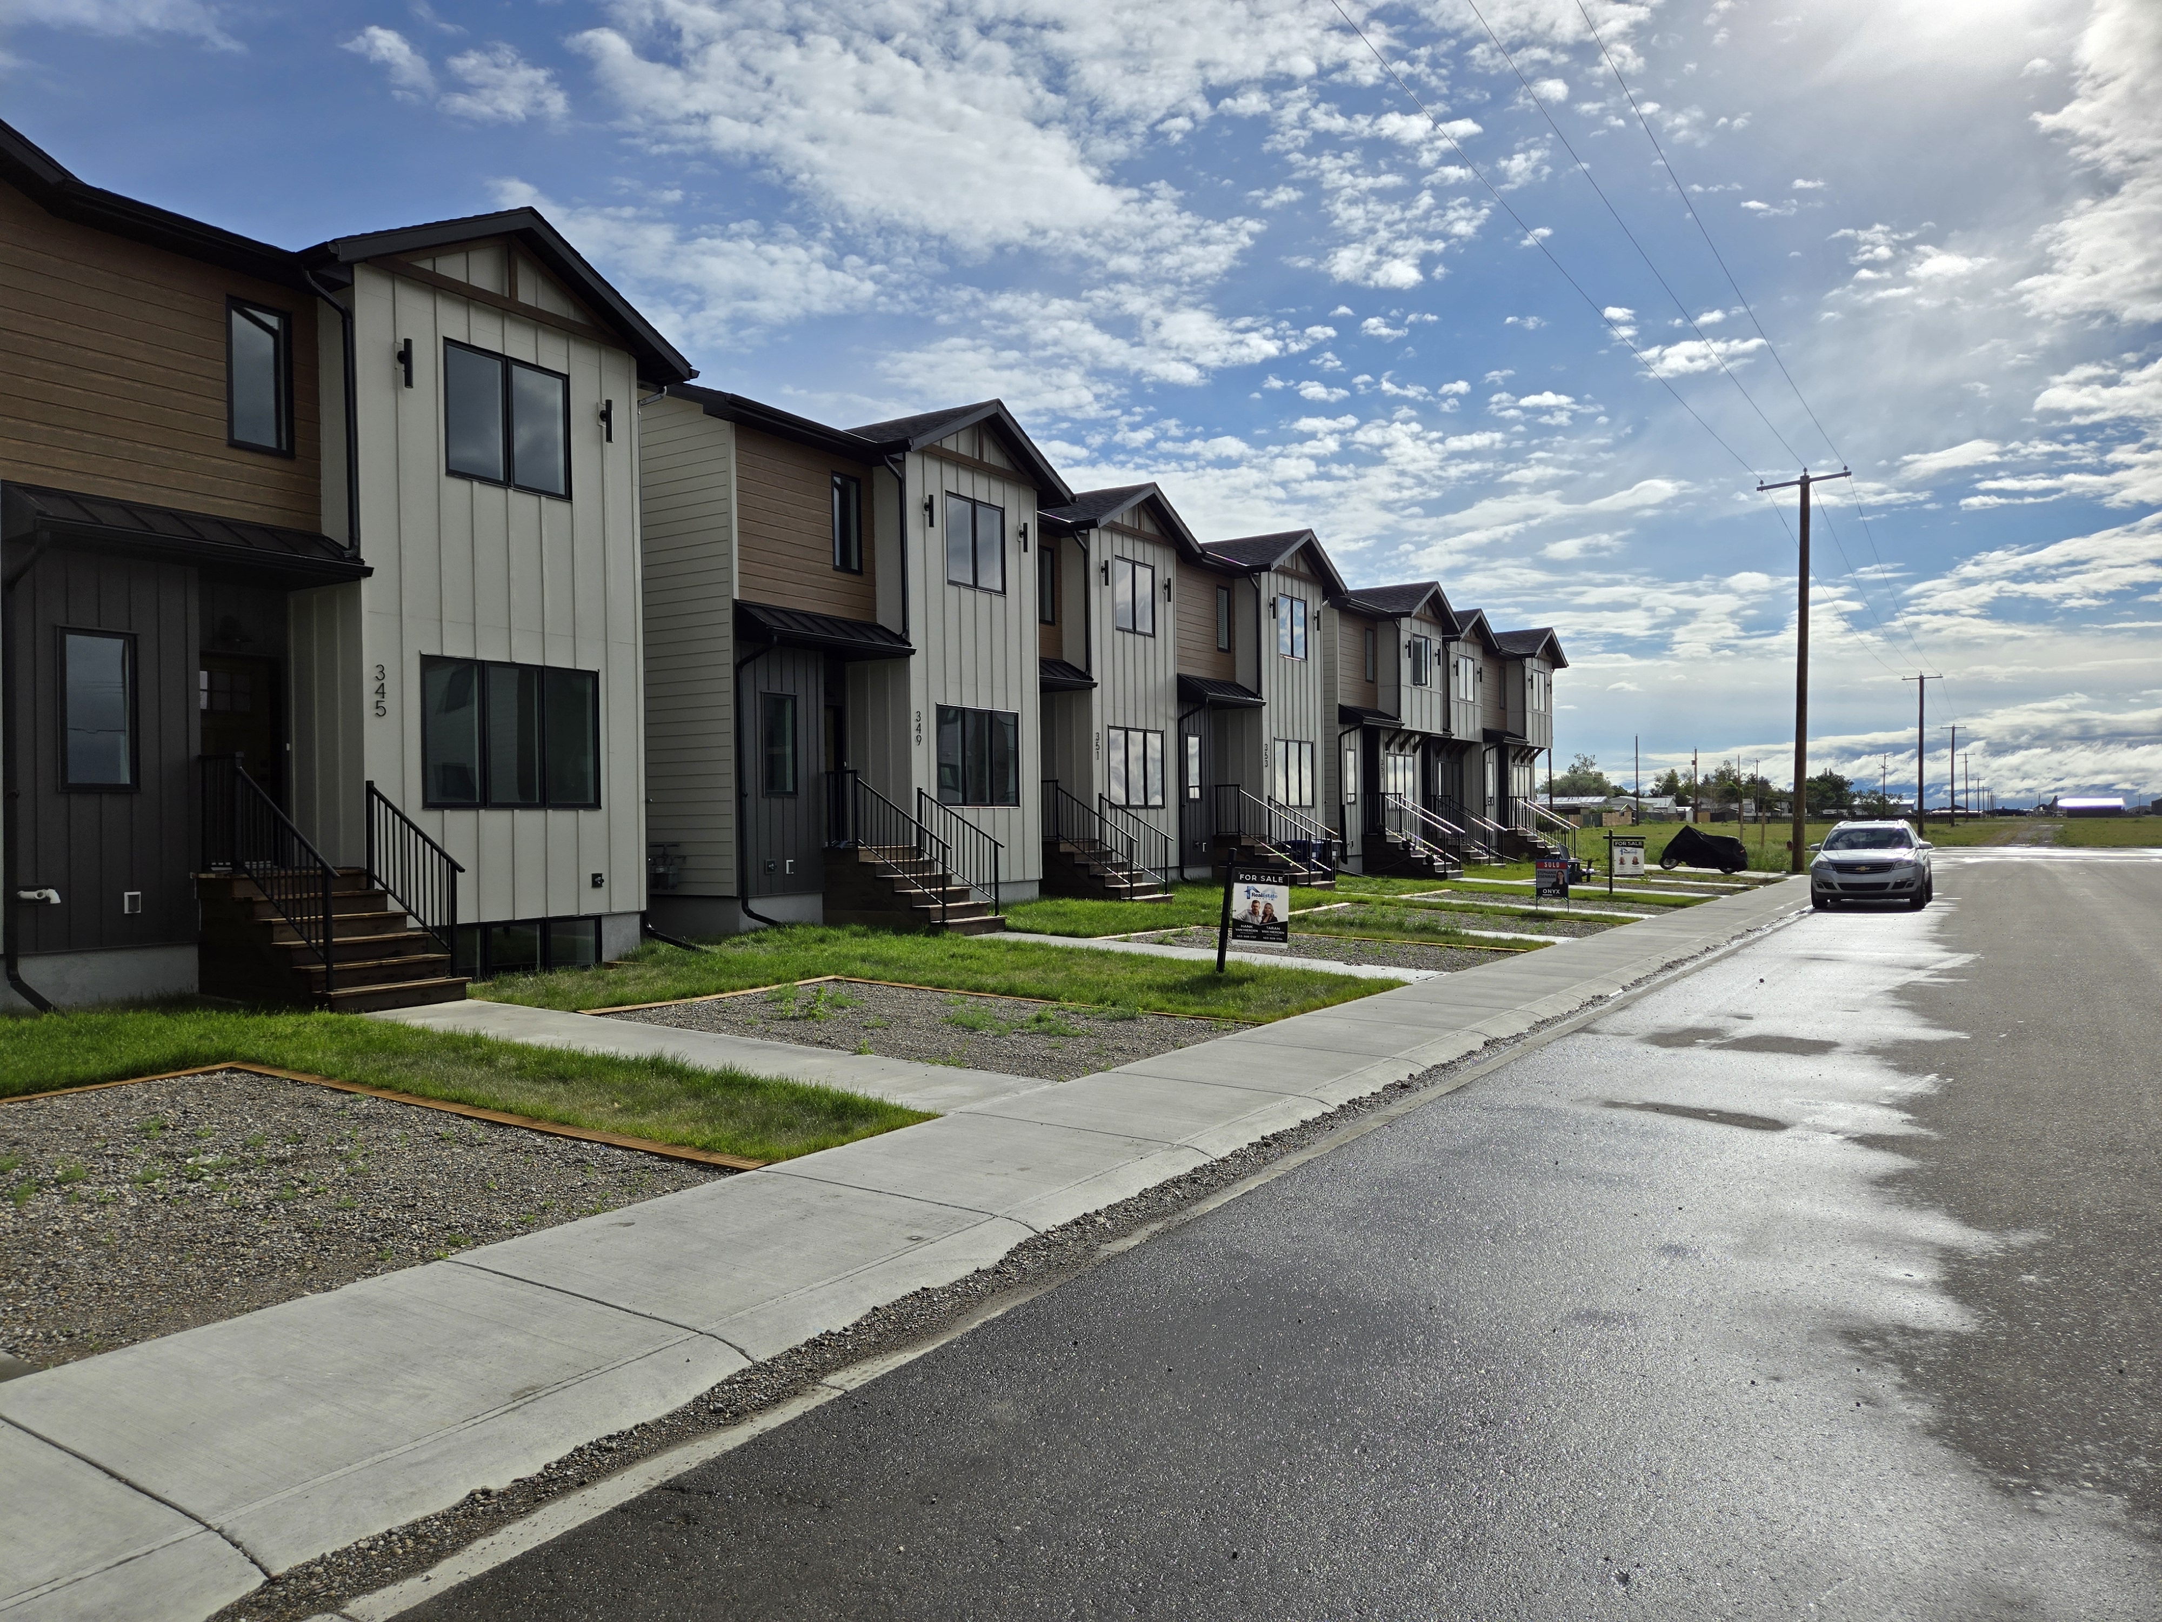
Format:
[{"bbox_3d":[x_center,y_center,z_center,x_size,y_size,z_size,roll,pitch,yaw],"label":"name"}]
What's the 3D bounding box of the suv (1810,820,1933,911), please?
[{"bbox_3d":[16.450,1.040,29.800,2.000,1.780,5.100,-1,0,33],"label":"suv"}]

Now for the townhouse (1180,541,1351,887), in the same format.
[{"bbox_3d":[-0.106,-2.354,32.709,11.000,7.850,6.200,-1,0,32],"label":"townhouse"}]

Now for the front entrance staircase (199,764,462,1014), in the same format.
[{"bbox_3d":[-6.559,0.569,12.426,2.500,2.120,1.270,-1,0,32],"label":"front entrance staircase"}]

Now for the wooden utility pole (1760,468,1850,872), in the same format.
[{"bbox_3d":[21.249,-4.120,42.332,2.500,11.800,0.360,1,1,33],"label":"wooden utility pole"}]

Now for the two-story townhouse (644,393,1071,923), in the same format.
[{"bbox_3d":[-6.299,-2.309,22.724,11.000,7.850,6.300,-1,0,32],"label":"two-story townhouse"}]

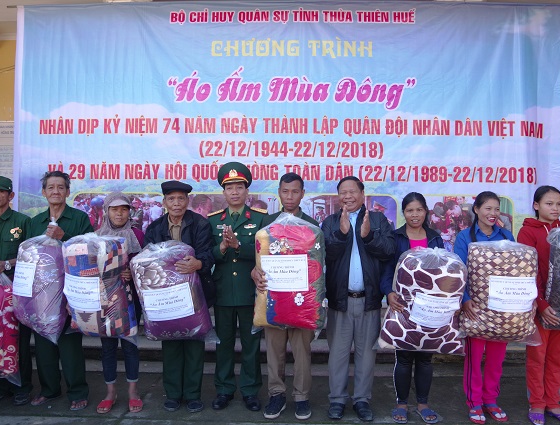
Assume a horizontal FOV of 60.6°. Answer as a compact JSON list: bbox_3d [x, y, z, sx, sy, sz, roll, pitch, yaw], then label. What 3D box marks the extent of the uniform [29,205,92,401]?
[{"bbox_3d":[-1.525,0.632,3.330,0.470,1.375,0.330,0,0,-2],"label":"uniform"}]

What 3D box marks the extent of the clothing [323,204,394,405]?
[{"bbox_3d":[0.533,0.627,3.260,0.490,1.365,0.400,0,1,6],"label":"clothing"}]

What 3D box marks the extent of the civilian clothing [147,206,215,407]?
[{"bbox_3d":[-0.712,0.660,3.410,0.510,1.380,0.400,0,1,-6],"label":"civilian clothing"}]

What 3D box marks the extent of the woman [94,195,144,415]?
[{"bbox_3d":[-1.108,0.607,3.270,0.430,1.487,0.430,0,0,-3],"label":"woman"}]

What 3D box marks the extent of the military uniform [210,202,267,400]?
[{"bbox_3d":[-0.297,0.615,3.350,0.440,1.342,0.340,0,0,2],"label":"military uniform"}]

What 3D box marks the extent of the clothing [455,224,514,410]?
[{"bbox_3d":[1.370,0.690,3.210,0.420,1.240,0.350,0,1,7],"label":"clothing"}]

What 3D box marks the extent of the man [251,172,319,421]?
[{"bbox_3d":[0.035,0.550,3.240,0.500,1.650,0.460,0,1,0],"label":"man"}]

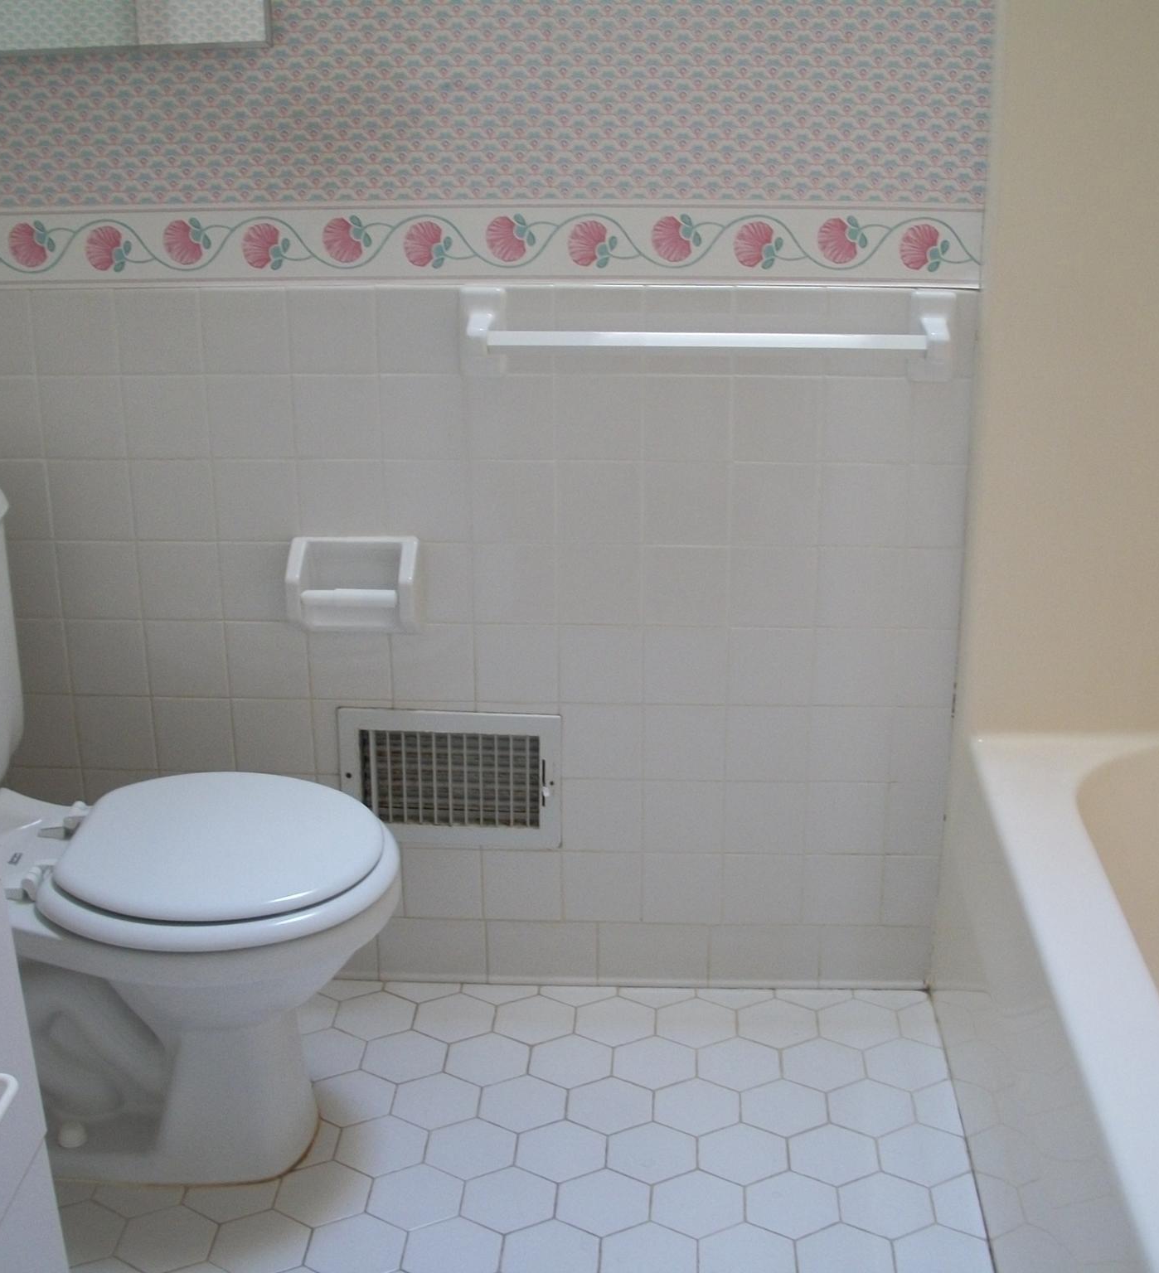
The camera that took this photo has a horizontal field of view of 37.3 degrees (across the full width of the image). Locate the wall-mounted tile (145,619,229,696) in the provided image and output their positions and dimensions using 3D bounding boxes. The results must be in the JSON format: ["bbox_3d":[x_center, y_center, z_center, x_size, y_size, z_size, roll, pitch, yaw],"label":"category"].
[{"bbox_3d":[-0.516,0.030,2.267,0.108,0.108,0.009,1,21,3],"label":"wall-mounted tile"}]

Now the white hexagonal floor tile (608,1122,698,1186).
[{"bbox_3d":[0.087,0.620,2.045,0.108,0.010,0.125,1,20,4],"label":"white hexagonal floor tile"}]

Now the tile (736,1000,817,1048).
[{"bbox_3d":[0.265,0.525,2.308,0.108,0.009,0.125,0,21,3],"label":"tile"}]

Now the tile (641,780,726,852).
[{"bbox_3d":[0.140,0.242,2.305,0.108,0.108,0.009,1,20,3],"label":"tile"}]

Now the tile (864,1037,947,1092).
[{"bbox_3d":[0.423,0.561,2.221,0.107,0.009,0.123,0,20,3],"label":"tile"}]

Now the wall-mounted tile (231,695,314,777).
[{"bbox_3d":[-0.407,0.134,2.318,0.108,0.107,0.009,1,20,4],"label":"wall-mounted tile"}]

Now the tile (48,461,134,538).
[{"bbox_3d":[-0.625,-0.174,2.204,0.107,0.107,0.009,1,20,3],"label":"tile"}]

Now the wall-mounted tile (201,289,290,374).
[{"bbox_3d":[-0.410,-0.376,2.112,0.108,0.108,0.009,1,20,3],"label":"wall-mounted tile"}]

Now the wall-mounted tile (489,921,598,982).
[{"bbox_3d":[-0.051,0.439,2.389,0.154,0.097,0.010,1,20,3],"label":"wall-mounted tile"}]

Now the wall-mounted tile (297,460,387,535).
[{"bbox_3d":[-0.302,-0.172,2.185,0.108,0.108,0.009,1,20,3],"label":"wall-mounted tile"}]

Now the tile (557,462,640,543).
[{"bbox_3d":[0.025,-0.170,2.166,0.108,0.108,0.009,1,20,3],"label":"tile"}]

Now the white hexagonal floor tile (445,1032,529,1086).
[{"bbox_3d":[-0.121,0.554,2.236,0.108,0.010,0.125,1,20,4],"label":"white hexagonal floor tile"}]

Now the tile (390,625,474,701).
[{"bbox_3d":[-0.191,0.034,2.256,0.108,0.108,0.009,1,20,3],"label":"tile"}]

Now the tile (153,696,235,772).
[{"bbox_3d":[-0.517,0.129,2.312,0.108,0.108,0.009,1,20,3],"label":"tile"}]

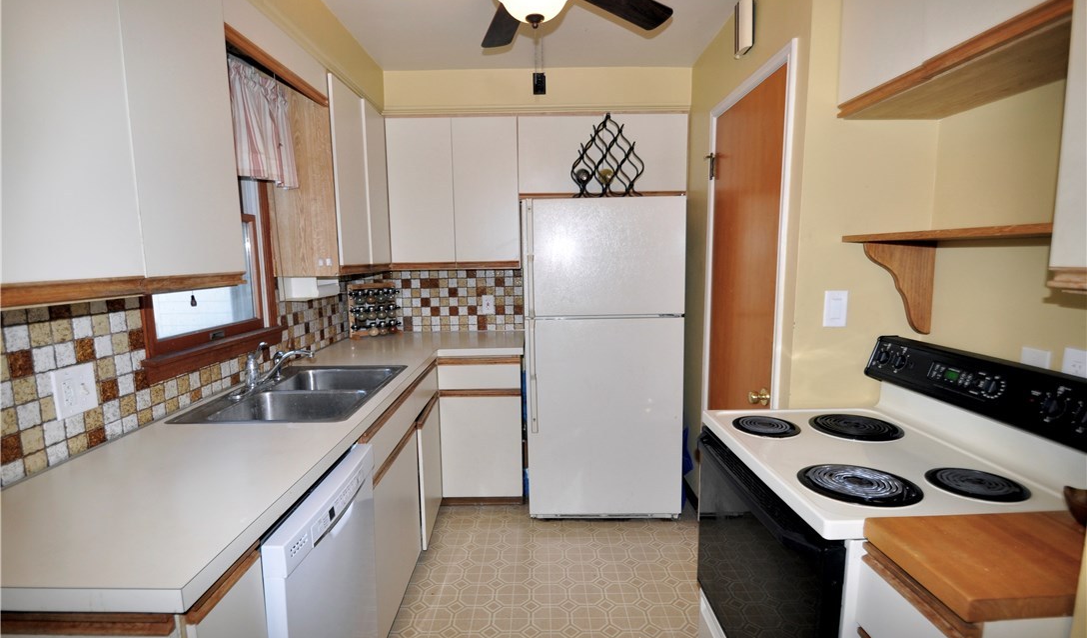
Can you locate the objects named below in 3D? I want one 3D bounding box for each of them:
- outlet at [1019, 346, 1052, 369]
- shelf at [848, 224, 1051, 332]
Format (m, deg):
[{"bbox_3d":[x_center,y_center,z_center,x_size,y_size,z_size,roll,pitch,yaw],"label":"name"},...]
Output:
[{"bbox_3d":[1.276,0.136,1.329,0.008,0.115,0.071,-1,7,-1],"label":"outlet"},{"bbox_3d":[1.130,-0.070,1.332,0.294,0.317,0.730,-1,7,-1],"label":"shelf"}]

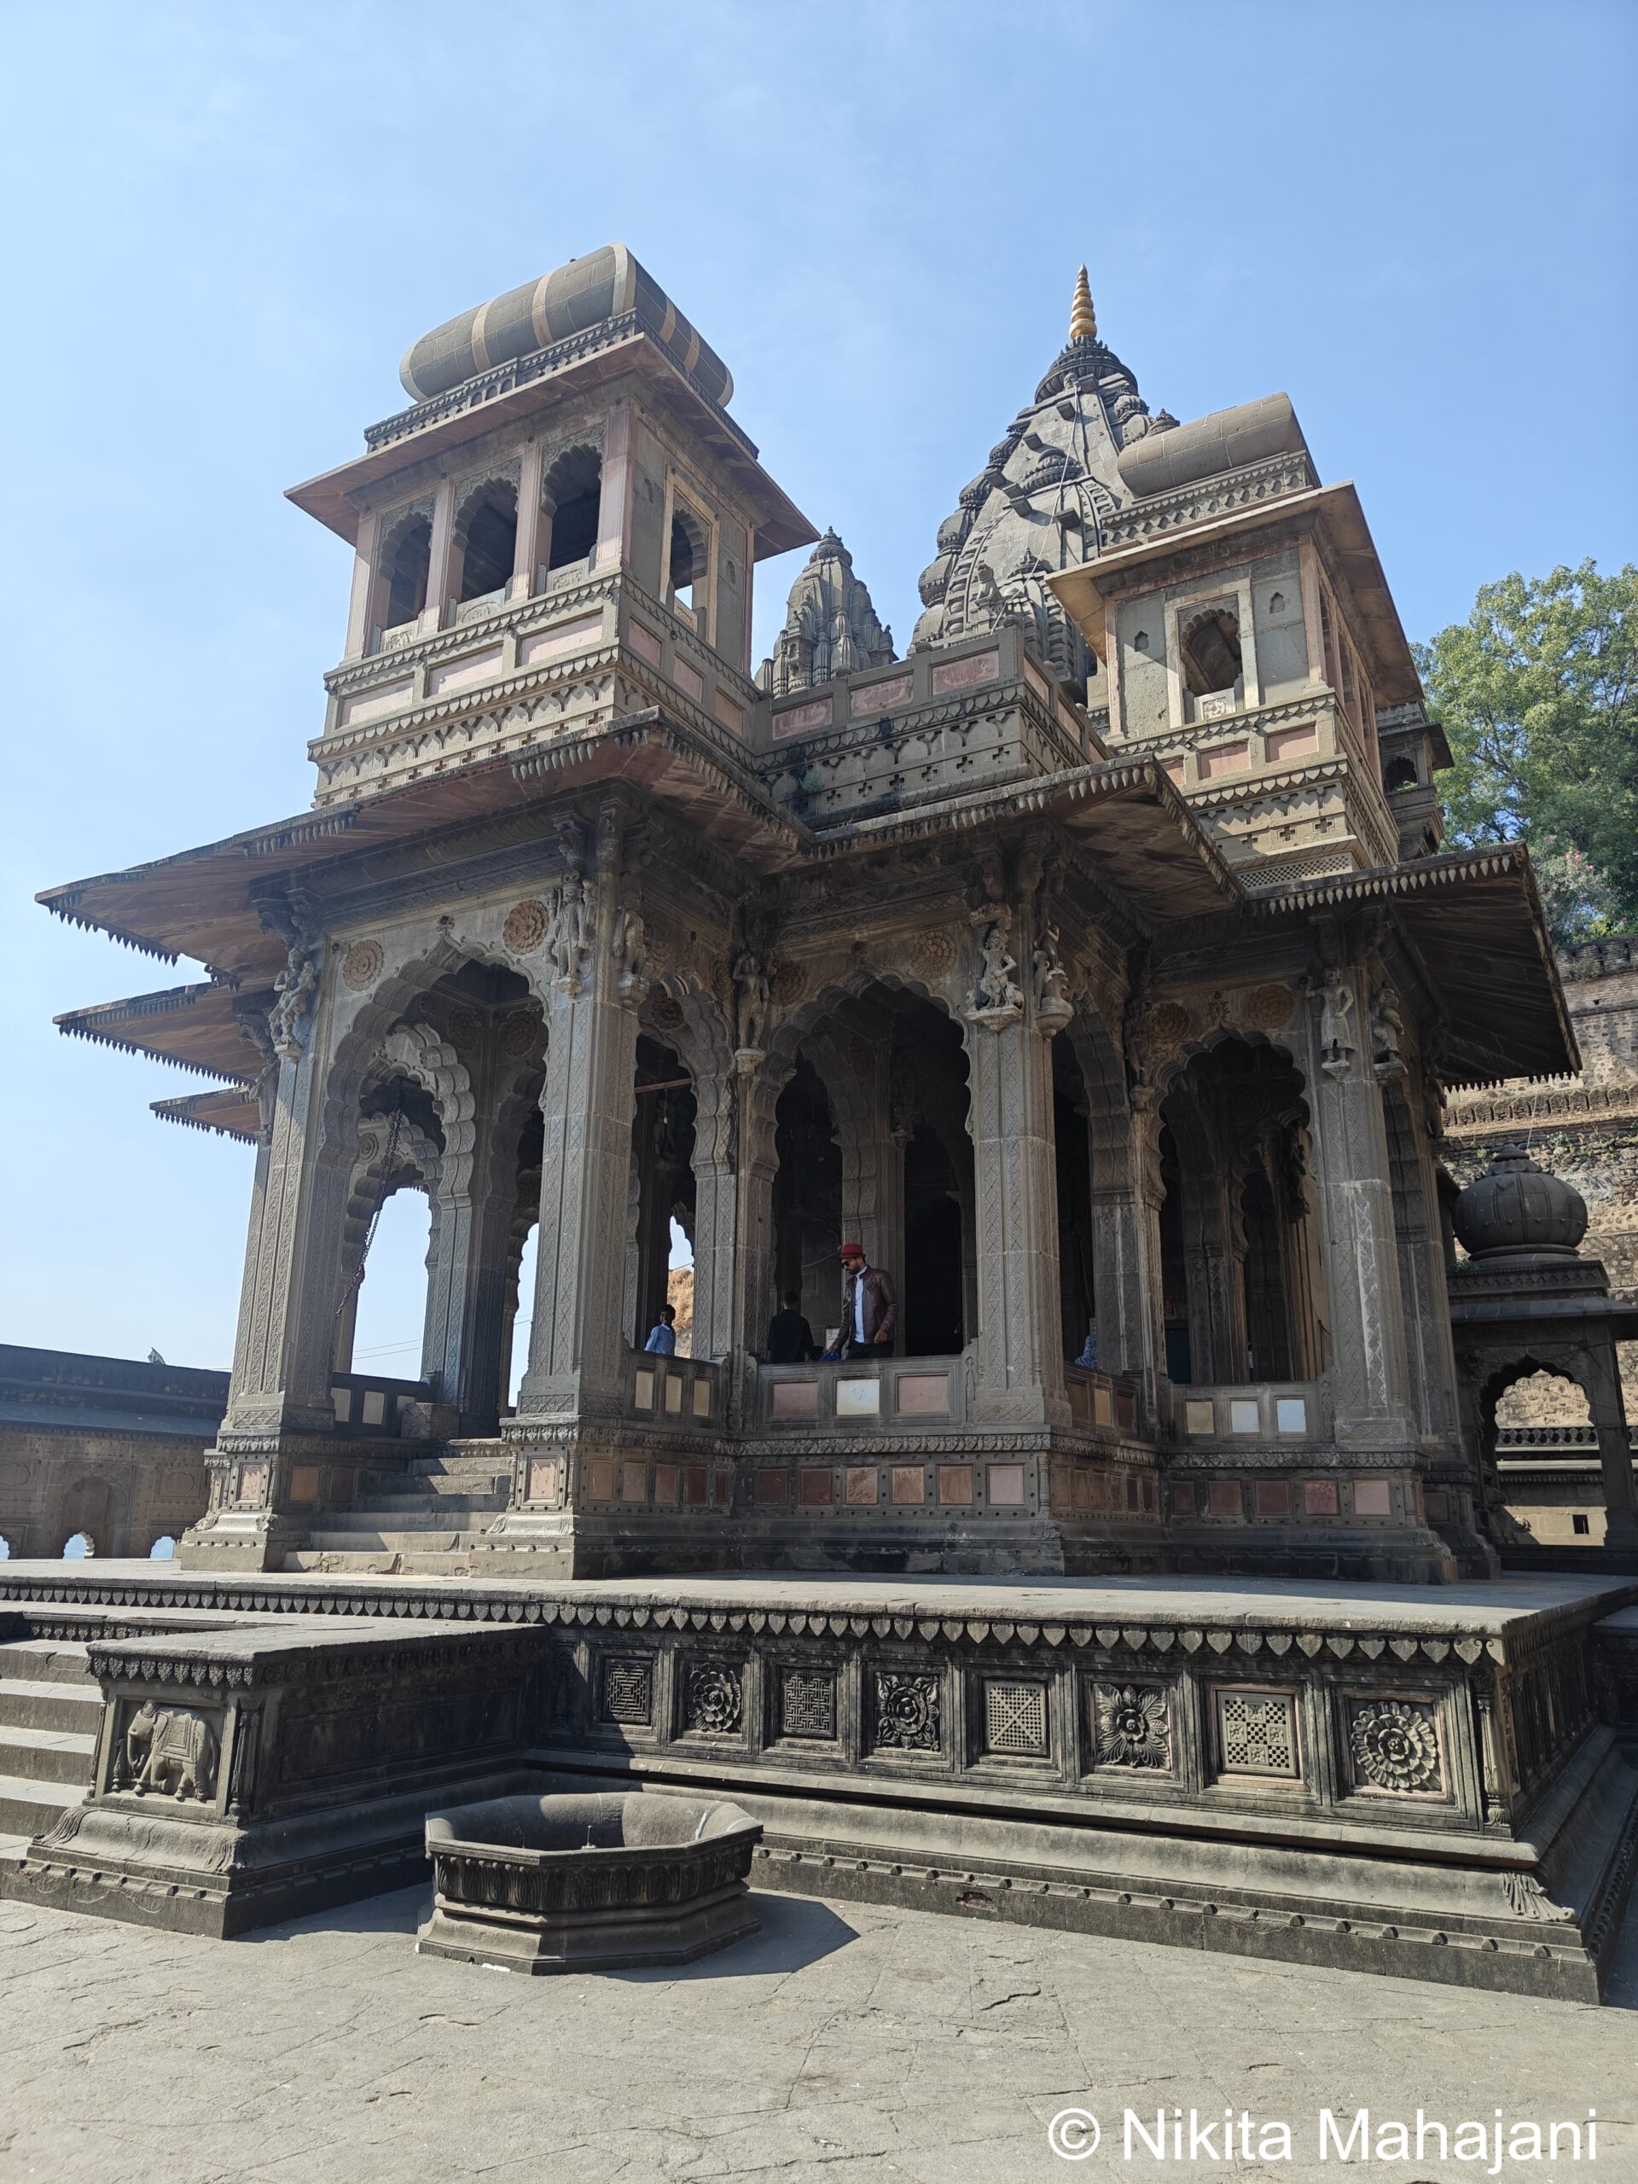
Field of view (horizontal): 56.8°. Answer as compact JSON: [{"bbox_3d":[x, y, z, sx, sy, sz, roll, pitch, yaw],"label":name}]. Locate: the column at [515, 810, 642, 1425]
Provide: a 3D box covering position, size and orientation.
[{"bbox_3d":[-1.816,0.127,11.990,0.572,4.925,0.572,-8,-19,28],"label":"column"}]

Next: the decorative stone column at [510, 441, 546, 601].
[{"bbox_3d":[-2.675,-5.286,14.283,0.232,1.663,0.243,-8,-19,28],"label":"decorative stone column"}]

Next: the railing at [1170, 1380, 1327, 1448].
[{"bbox_3d":[4.074,3.029,14.255,1.480,0.570,0.170,-8,-19,28],"label":"railing"}]

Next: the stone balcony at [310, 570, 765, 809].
[{"bbox_3d":[-2.724,-3.357,14.815,3.699,1.550,2.435,-8,-19,28],"label":"stone balcony"}]

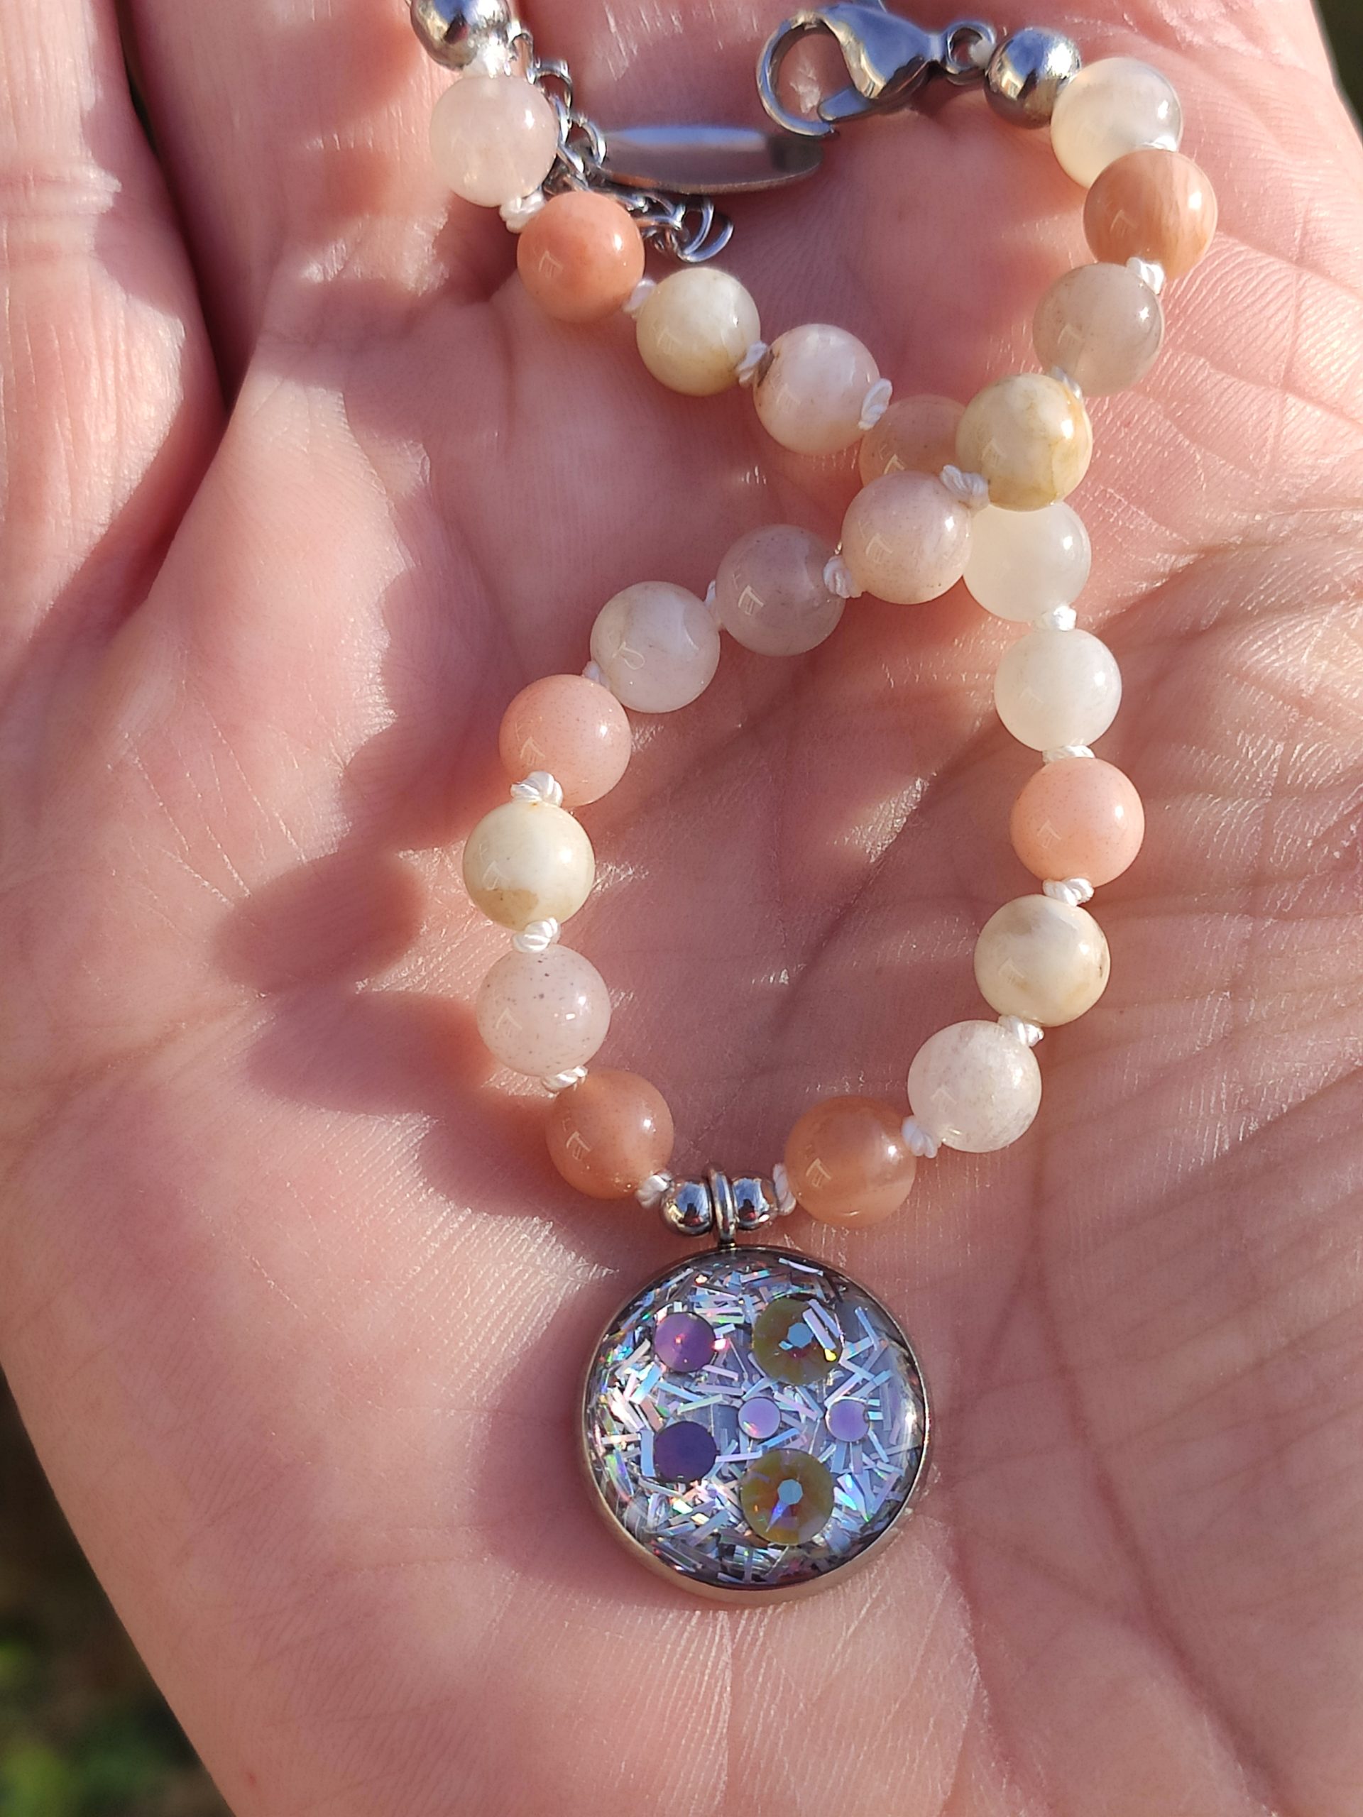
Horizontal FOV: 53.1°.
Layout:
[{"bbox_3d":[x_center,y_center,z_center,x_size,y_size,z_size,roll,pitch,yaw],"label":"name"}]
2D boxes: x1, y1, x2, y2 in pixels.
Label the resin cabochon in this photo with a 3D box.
[{"bbox_3d":[0.005,0.032,0.085,0.021,0.006,0.021,-4,66,0],"label":"resin cabochon"}]

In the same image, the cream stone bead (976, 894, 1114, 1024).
[{"bbox_3d":[0.022,0.003,0.083,0.008,0.008,0.008,0,53,0],"label":"cream stone bead"}]

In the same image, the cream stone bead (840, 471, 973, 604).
[{"bbox_3d":[0.014,-0.023,0.084,0.008,0.008,0.008,0,60,0],"label":"cream stone bead"}]

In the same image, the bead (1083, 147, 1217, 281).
[{"bbox_3d":[0.029,-0.044,0.086,0.008,0.008,0.008,0,60,0],"label":"bead"}]

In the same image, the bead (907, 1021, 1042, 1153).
[{"bbox_3d":[0.018,0.011,0.083,0.008,0.008,0.008,0,53,0],"label":"bead"}]

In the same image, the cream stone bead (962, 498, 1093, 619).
[{"bbox_3d":[0.022,-0.022,0.087,0.008,0.008,0.008,0,53,0],"label":"cream stone bead"}]

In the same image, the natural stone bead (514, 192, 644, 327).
[{"bbox_3d":[-0.006,-0.041,0.087,0.008,0.008,0.008,0,60,0],"label":"natural stone bead"}]

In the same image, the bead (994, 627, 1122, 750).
[{"bbox_3d":[0.024,-0.014,0.087,0.008,0.008,0.008,1,55,-1],"label":"bead"}]

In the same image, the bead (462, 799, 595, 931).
[{"bbox_3d":[-0.009,-0.003,0.084,0.008,0.008,0.008,1,55,-1],"label":"bead"}]

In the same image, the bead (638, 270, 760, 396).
[{"bbox_3d":[0.001,-0.037,0.088,0.008,0.008,0.008,1,55,-1],"label":"bead"}]

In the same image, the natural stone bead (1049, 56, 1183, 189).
[{"bbox_3d":[0.028,-0.050,0.086,0.008,0.008,0.008,0,60,0],"label":"natural stone bead"}]

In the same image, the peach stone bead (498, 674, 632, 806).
[{"bbox_3d":[-0.007,-0.010,0.083,0.008,0.008,0.008,0,53,0],"label":"peach stone bead"}]

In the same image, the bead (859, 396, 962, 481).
[{"bbox_3d":[0.016,-0.030,0.090,0.008,0.008,0.008,0,60,0],"label":"bead"}]

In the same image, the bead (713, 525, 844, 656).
[{"bbox_3d":[0.006,-0.020,0.085,0.008,0.008,0.008,1,55,-1],"label":"bead"}]

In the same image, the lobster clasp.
[{"bbox_3d":[0.013,-0.054,0.087,0.015,0.004,0.008,-13,76,0],"label":"lobster clasp"}]

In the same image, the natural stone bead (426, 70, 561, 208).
[{"bbox_3d":[-0.012,-0.049,0.087,0.008,0.008,0.008,1,55,-1],"label":"natural stone bead"}]

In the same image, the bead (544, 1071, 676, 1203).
[{"bbox_3d":[-0.004,0.014,0.085,0.008,0.008,0.008,0,53,0],"label":"bead"}]

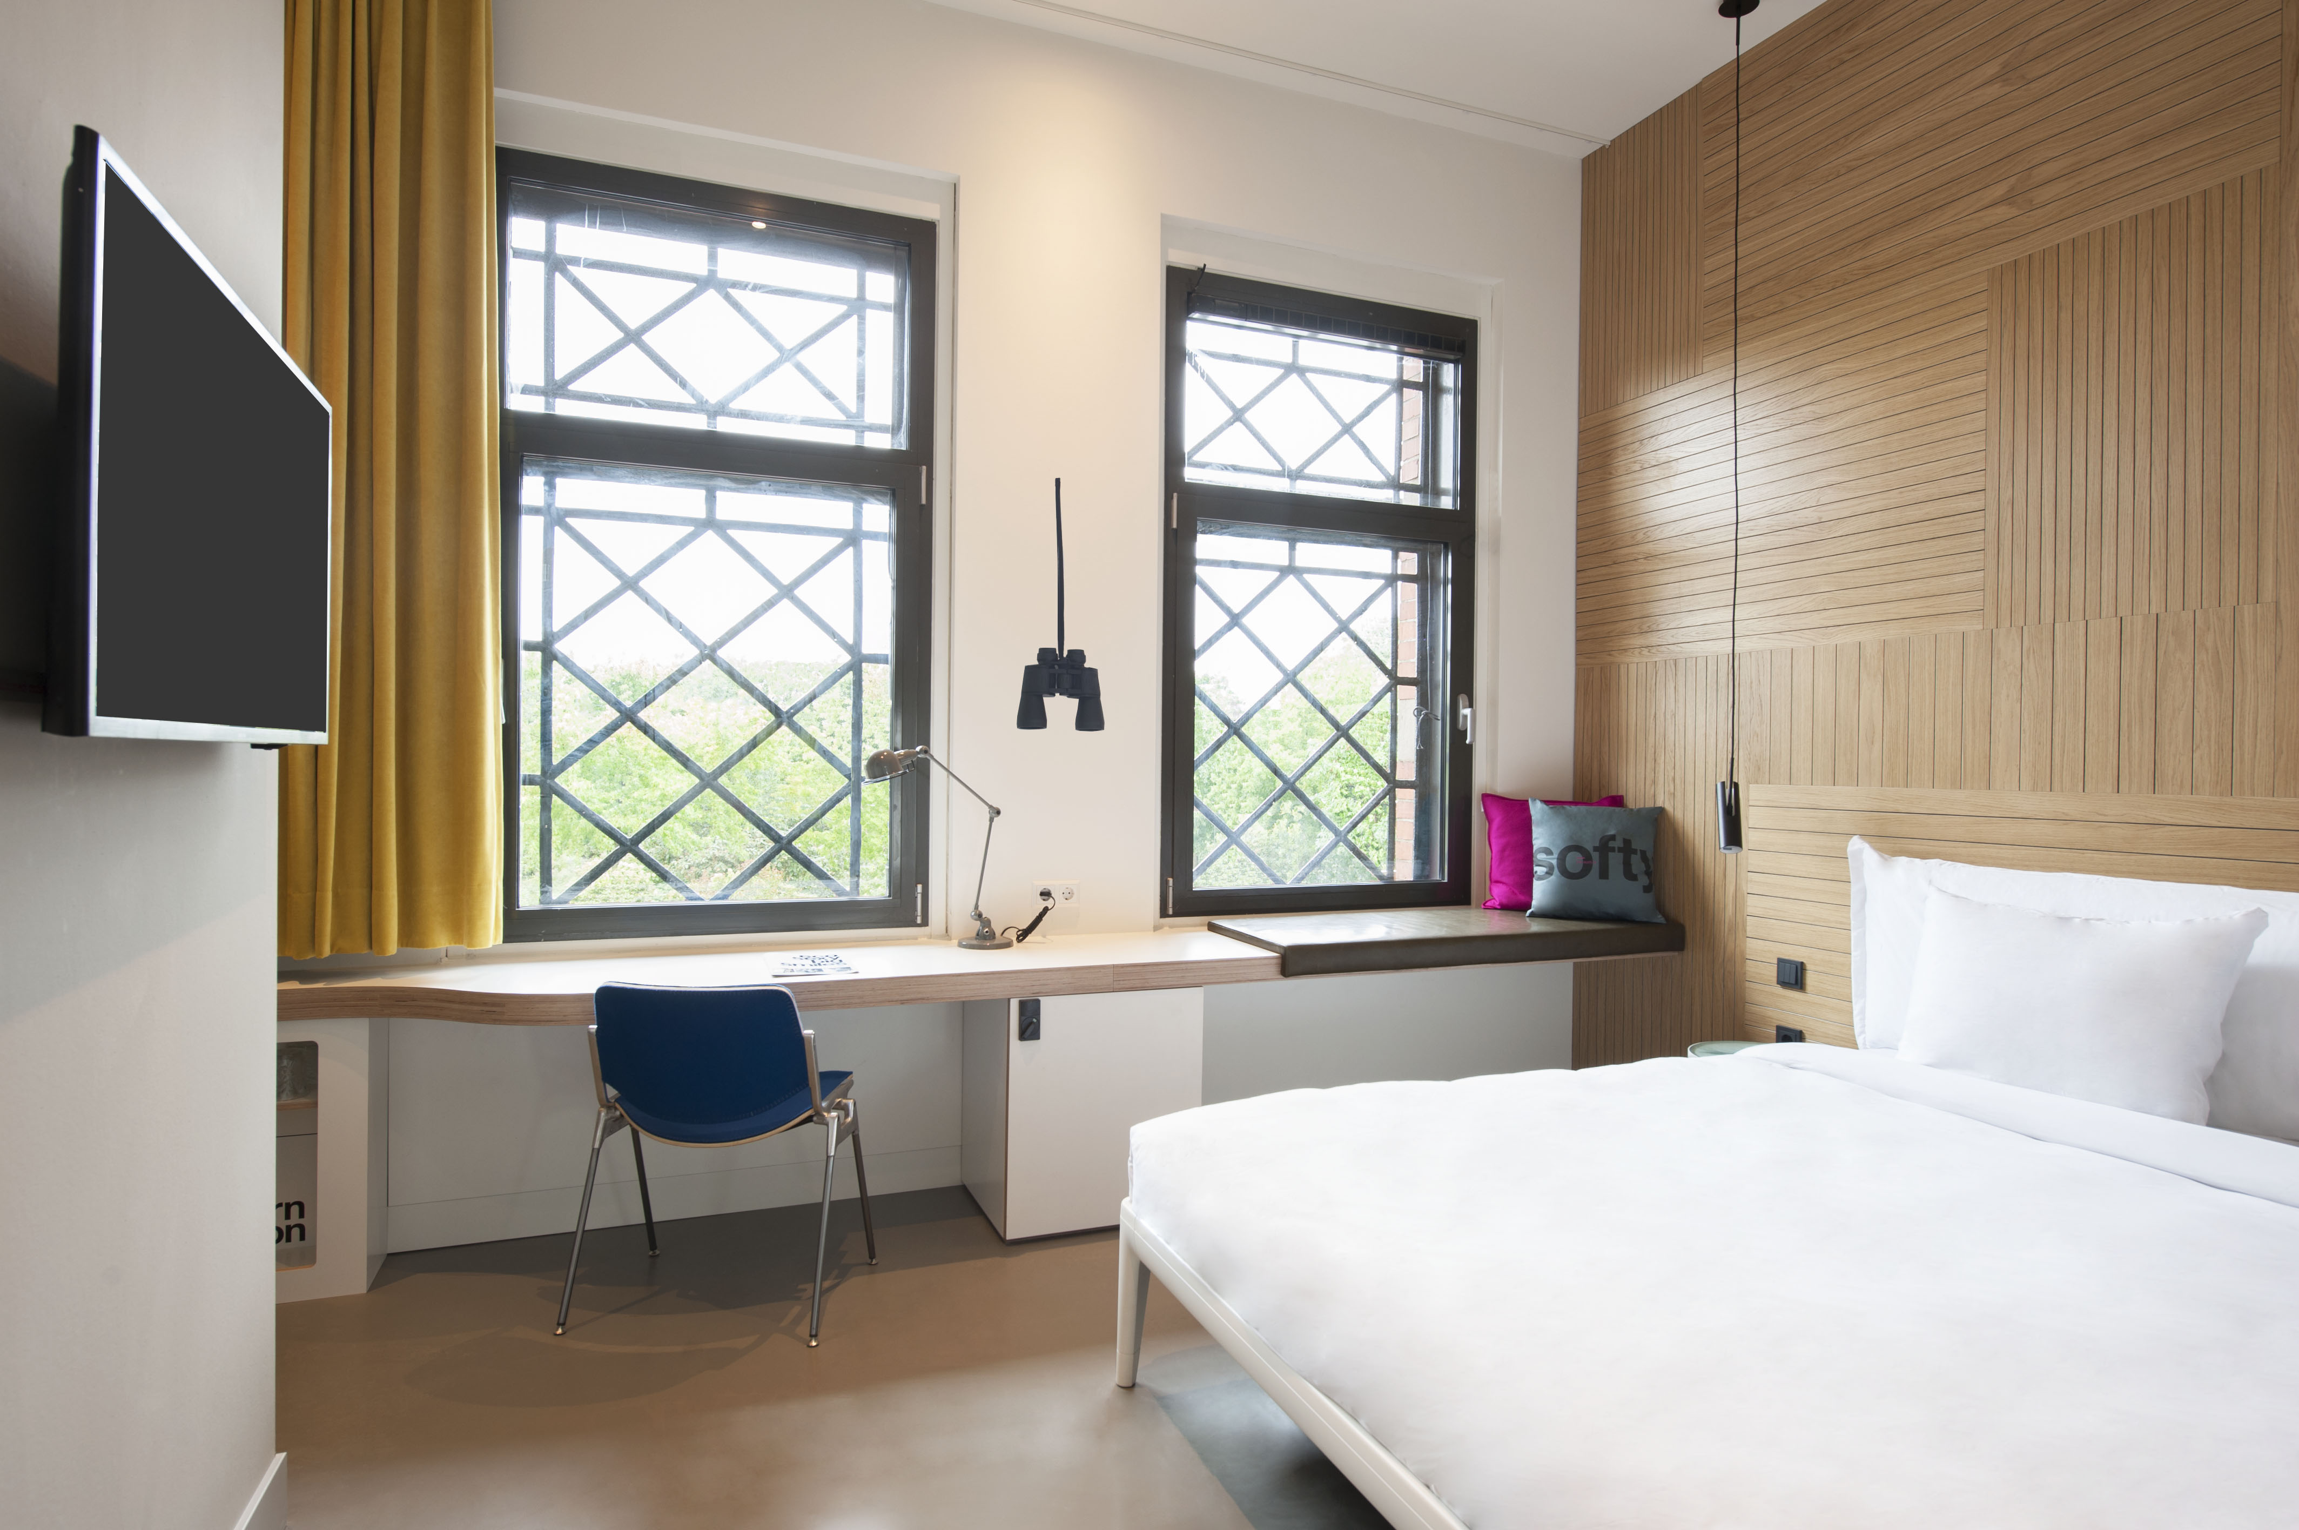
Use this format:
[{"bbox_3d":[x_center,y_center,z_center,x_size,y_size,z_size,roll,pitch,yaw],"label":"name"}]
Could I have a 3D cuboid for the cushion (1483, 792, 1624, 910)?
[{"bbox_3d":[1.365,0.308,4.109,0.450,0.430,0.140,1,-16,9],"label":"cushion"}]

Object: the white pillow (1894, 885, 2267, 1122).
[{"bbox_3d":[1.963,0.489,2.584,0.170,0.430,0.600,22,-9,-25],"label":"white pillow"}]

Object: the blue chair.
[{"bbox_3d":[-1.001,0.868,2.861,0.580,0.775,0.480,1,1,5],"label":"blue chair"}]

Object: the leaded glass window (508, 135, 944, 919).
[{"bbox_3d":[-1.235,-0.579,3.481,1.218,2.127,0.100,0,1,-21],"label":"leaded glass window"}]

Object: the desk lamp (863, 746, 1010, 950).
[{"bbox_3d":[-0.605,0.241,3.454,0.462,0.575,0.160,0,1,-32],"label":"desk lamp"}]

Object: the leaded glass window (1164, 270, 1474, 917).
[{"bbox_3d":[0.602,-0.554,4.197,1.209,2.112,0.100,0,1,-21],"label":"leaded glass window"}]

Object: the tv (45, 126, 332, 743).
[{"bbox_3d":[-1.107,-0.286,1.445,0.050,0.520,0.910,0,1,-23],"label":"tv"}]

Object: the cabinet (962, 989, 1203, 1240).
[{"bbox_3d":[-0.190,0.933,3.507,0.557,0.648,0.433,0,1,-21],"label":"cabinet"}]

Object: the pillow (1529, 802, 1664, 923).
[{"bbox_3d":[1.473,0.317,4.012,0.440,0.420,0.140,1,-21,16],"label":"pillow"}]

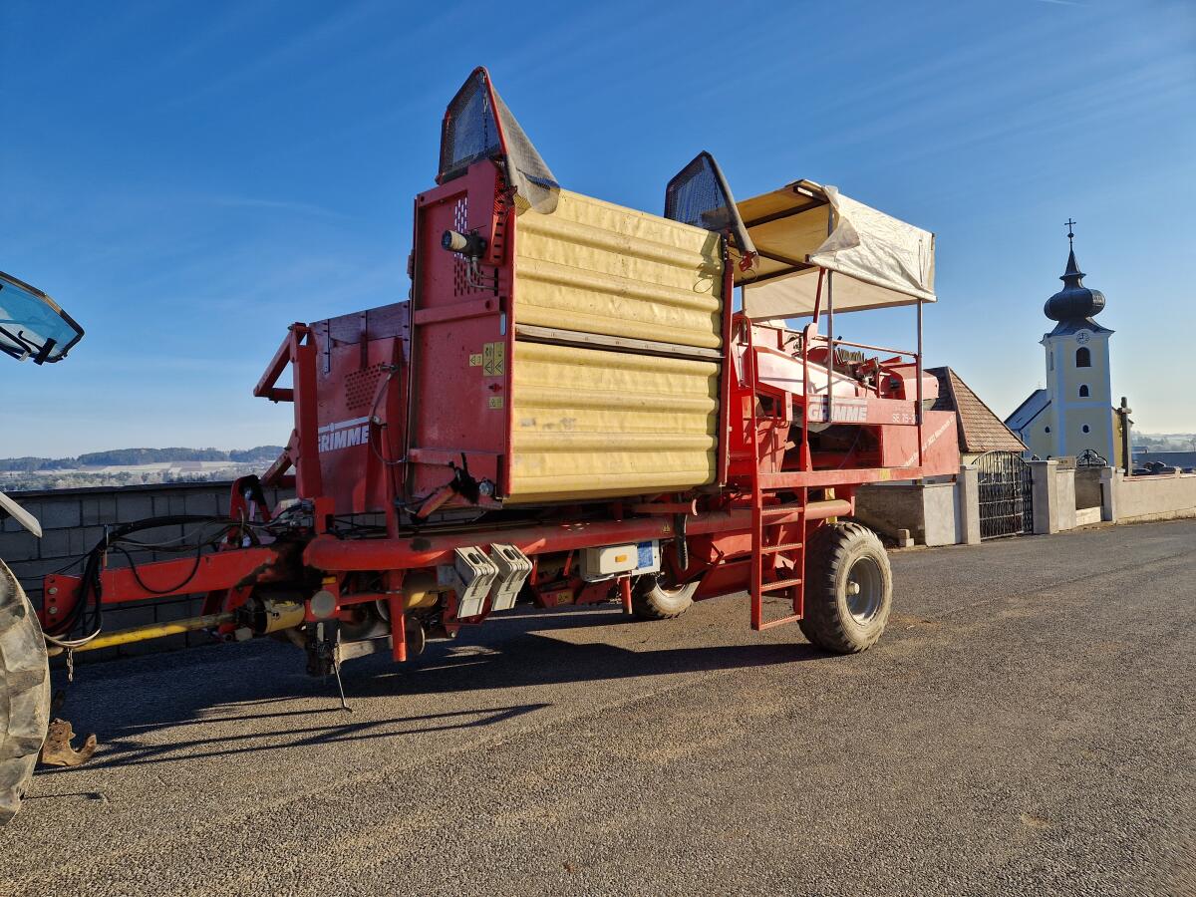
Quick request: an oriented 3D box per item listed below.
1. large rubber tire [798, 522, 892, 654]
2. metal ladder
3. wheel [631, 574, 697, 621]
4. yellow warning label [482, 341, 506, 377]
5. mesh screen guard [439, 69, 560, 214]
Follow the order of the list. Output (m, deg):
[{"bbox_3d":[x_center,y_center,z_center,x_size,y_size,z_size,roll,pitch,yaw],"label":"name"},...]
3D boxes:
[{"bbox_3d":[2.090,1.170,6.736,1.067,1.067,0.385,0,0,-44],"label":"large rubber tire"},{"bbox_3d":[1.279,0.231,5.756,0.749,2.115,0.142,0,0,-44],"label":"metal ladder"},{"bbox_3d":[0.682,1.187,8.185,1.067,1.067,0.385,0,0,-44],"label":"wheel"},{"bbox_3d":[-0.541,-0.464,4.129,0.005,0.175,0.175,0,4,-44],"label":"yellow warning label"},{"bbox_3d":[-0.492,-1.633,4.367,0.405,0.810,0.729,0,0,-44],"label":"mesh screen guard"}]

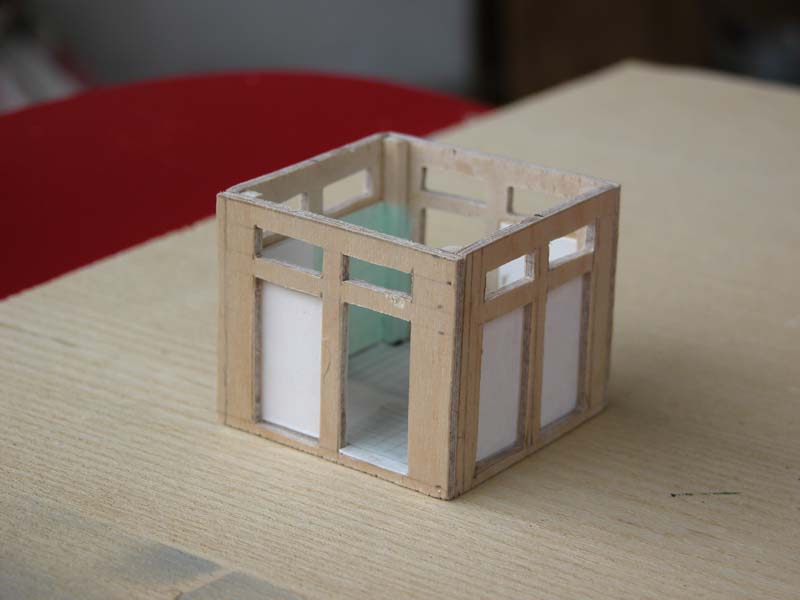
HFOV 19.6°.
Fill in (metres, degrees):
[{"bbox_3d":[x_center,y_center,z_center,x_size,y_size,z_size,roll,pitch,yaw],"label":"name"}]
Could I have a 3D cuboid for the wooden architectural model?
[{"bbox_3d":[0.003,0.001,0.385,0.048,0.040,0.046,16,25,34],"label":"wooden architectural model"}]

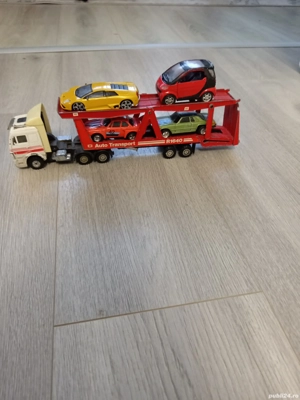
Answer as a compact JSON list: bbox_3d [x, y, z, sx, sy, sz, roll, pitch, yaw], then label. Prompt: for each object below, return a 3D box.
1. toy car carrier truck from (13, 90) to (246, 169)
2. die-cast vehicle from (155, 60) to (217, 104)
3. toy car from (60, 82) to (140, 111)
[{"bbox_3d":[-0.028,-0.107,0.455,0.332,0.089,0.046,-6,42,-10],"label":"toy car carrier truck"},{"bbox_3d":[0.045,-0.163,0.426,0.073,0.045,0.045,-6,42,-10],"label":"die-cast vehicle"},{"bbox_3d":[-0.067,-0.141,0.414,0.104,0.026,0.047,-6,42,-10],"label":"toy car"}]

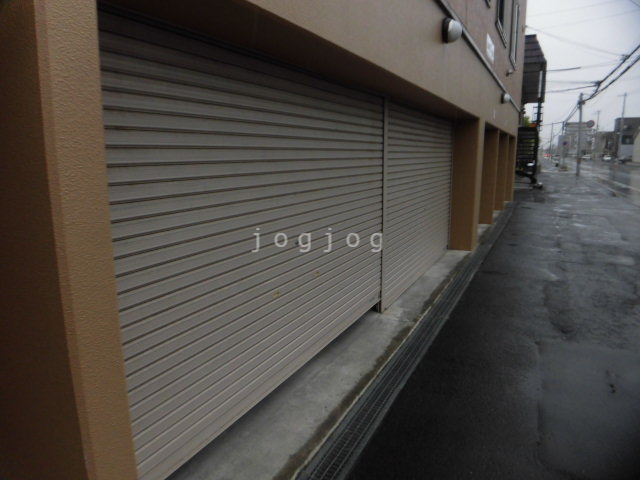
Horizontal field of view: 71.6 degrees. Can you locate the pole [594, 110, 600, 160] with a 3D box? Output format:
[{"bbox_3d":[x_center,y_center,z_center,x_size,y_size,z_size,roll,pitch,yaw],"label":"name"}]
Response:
[{"bbox_3d":[67.190,-25.106,107.597,0.360,12.007,0.360,4,12,27],"label":"pole"}]

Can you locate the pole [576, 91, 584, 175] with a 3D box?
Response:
[{"bbox_3d":[19.868,-7.984,33.891,0.280,6.190,0.280,3,12,27],"label":"pole"}]

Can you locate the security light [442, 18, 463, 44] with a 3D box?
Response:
[{"bbox_3d":[1.360,-2.136,4.510,0.165,0.225,0.225,6,12,27],"label":"security light"}]

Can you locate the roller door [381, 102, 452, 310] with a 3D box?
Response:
[{"bbox_3d":[1.386,-0.563,5.793,0.100,2.096,3.184,5,12,26],"label":"roller door"}]

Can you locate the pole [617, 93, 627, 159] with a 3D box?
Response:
[{"bbox_3d":[52.242,-19.172,76.795,0.360,12.006,0.360,5,12,27],"label":"pole"}]

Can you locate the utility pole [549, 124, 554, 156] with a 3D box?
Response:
[{"bbox_3d":[47.753,-20.043,91.649,0.320,7.994,0.320,4,12,27],"label":"utility pole"}]

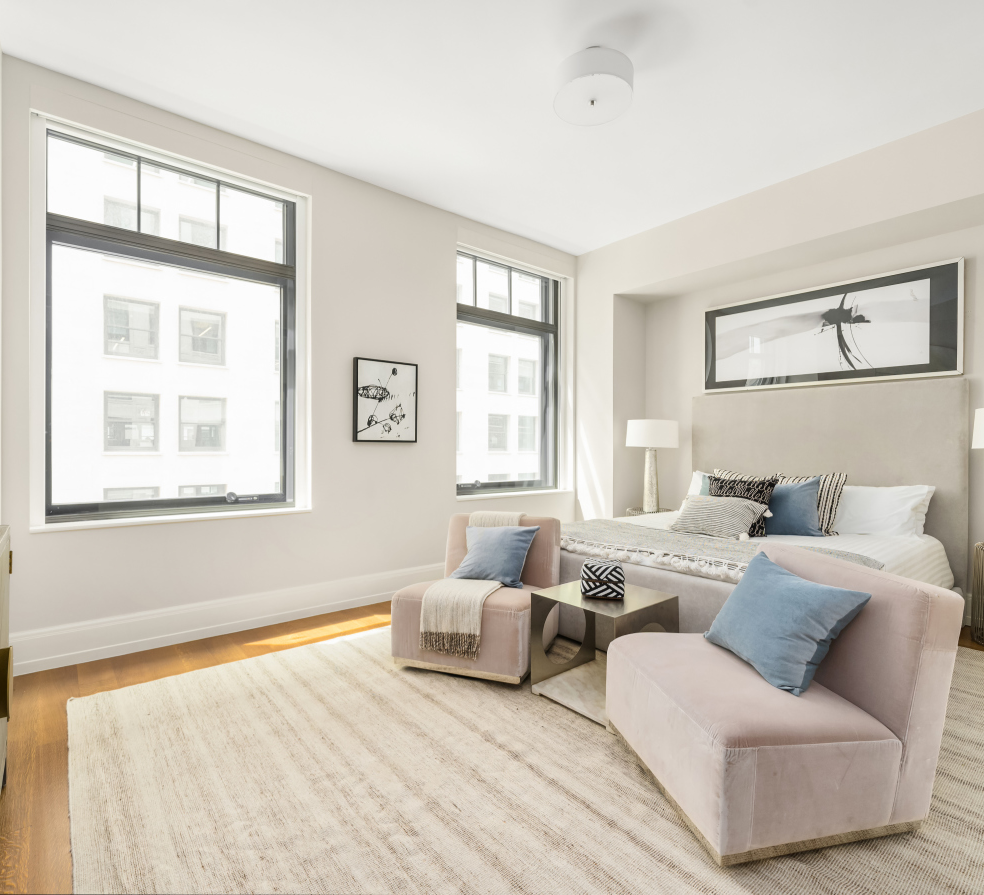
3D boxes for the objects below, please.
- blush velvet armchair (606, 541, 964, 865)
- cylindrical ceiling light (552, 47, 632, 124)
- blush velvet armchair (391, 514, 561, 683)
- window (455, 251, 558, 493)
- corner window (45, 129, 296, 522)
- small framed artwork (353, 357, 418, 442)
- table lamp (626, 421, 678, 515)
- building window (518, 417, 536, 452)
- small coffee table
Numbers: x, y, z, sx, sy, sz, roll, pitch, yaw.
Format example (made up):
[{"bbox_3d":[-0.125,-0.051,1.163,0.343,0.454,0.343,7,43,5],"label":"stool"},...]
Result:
[{"bbox_3d":[1.003,0.817,1.941,0.885,0.768,0.757,0,0,-13],"label":"blush velvet armchair"},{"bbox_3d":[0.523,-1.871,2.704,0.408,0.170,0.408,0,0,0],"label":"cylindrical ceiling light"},{"bbox_3d":[-0.047,0.813,3.181,0.757,0.768,0.885,0,0,20],"label":"blush velvet armchair"},{"bbox_3d":[0.149,-0.657,5.085,1.350,2.170,0.120,0,0,-40],"label":"window"},{"bbox_3d":[-2.011,-0.676,3.419,1.385,2.222,0.140,0,0,-40],"label":"corner window"},{"bbox_3d":[-0.827,-0.357,4.106,0.540,0.635,0.040,0,0,-40],"label":"small framed artwork"},{"bbox_3d":[1.579,0.186,5.095,0.485,0.885,0.485,0,0,-40],"label":"table lamp"},{"bbox_3d":[2.035,-0.770,30.692,1.450,2.095,0.200,0,0,-40],"label":"building window"},{"bbox_3d":[0.540,0.964,2.537,0.488,0.495,0.488,0,0,-40],"label":"small coffee table"}]

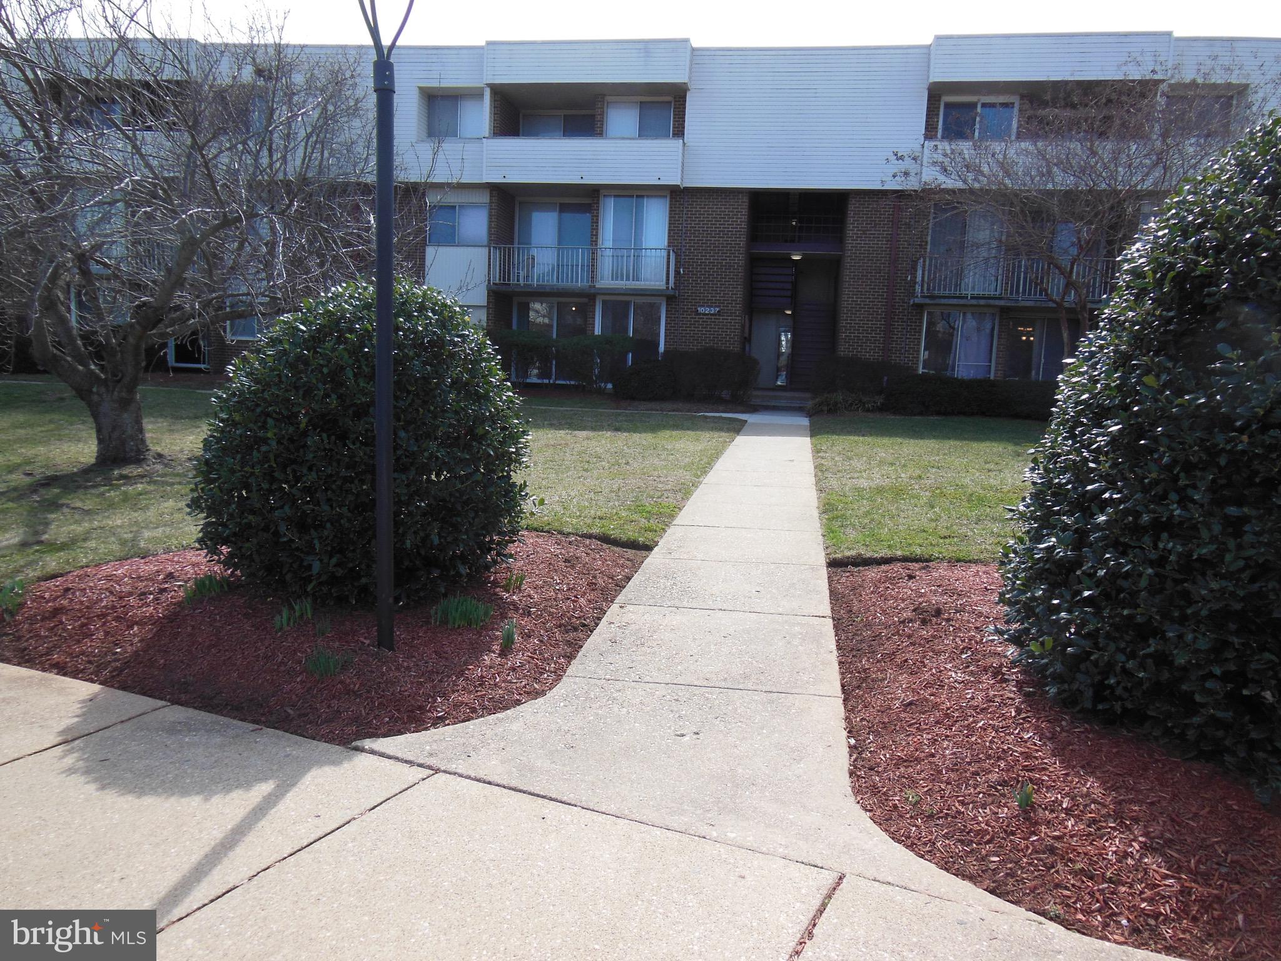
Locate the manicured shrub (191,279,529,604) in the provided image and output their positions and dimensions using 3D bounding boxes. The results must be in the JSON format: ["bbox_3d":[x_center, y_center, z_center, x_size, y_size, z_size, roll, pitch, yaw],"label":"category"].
[{"bbox_3d":[-1.671,-0.316,5.688,1.950,1.770,1.950,3,7,8],"label":"manicured shrub"}]

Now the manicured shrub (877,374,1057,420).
[{"bbox_3d":[7.651,-1.908,21.402,4.300,0.900,1.150,3,7,8],"label":"manicured shrub"}]

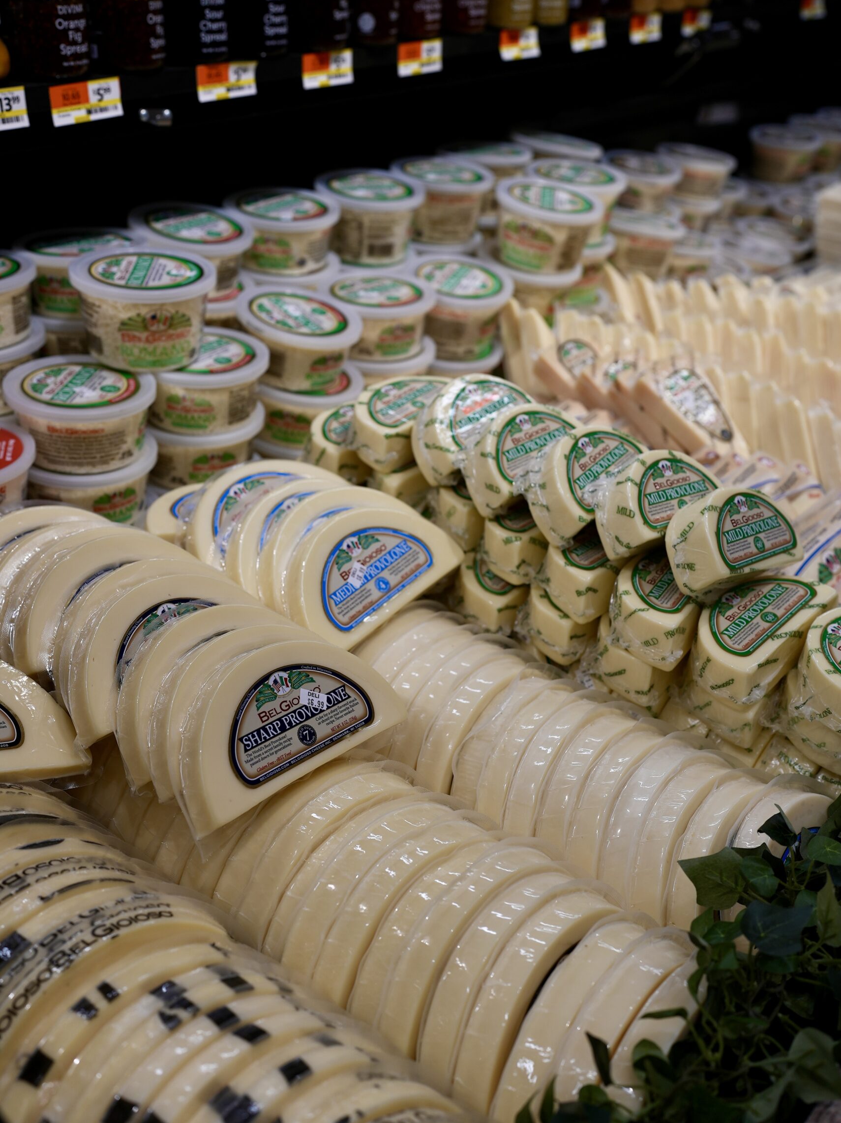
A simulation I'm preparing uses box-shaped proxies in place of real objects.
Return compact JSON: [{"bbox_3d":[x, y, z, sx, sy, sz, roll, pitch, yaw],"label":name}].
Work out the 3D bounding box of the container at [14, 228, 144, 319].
[{"bbox_3d":[-0.317,-0.265,1.132,0.117,0.058,0.117,30,38,34],"label":"container"}]

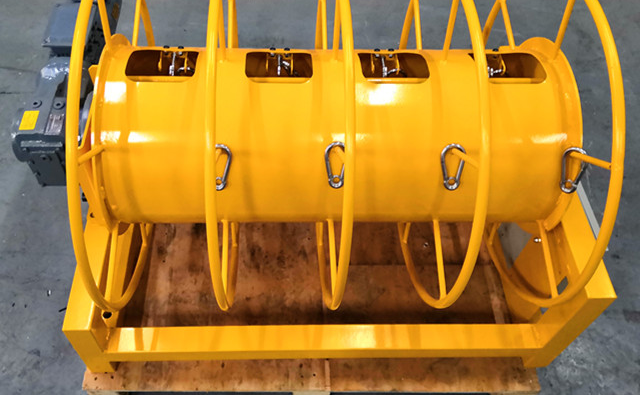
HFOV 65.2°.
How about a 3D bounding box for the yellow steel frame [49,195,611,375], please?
[{"bbox_3d":[0.010,0.018,1.417,1.200,0.390,0.800,0,51,-3],"label":"yellow steel frame"}]

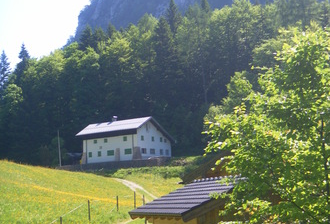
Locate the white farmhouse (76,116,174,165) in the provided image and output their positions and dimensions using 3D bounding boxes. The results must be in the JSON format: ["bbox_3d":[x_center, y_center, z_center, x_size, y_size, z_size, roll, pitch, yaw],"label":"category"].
[{"bbox_3d":[-8.320,5.970,135.170,17.260,9.260,11.730,-8,-10,38],"label":"white farmhouse"}]

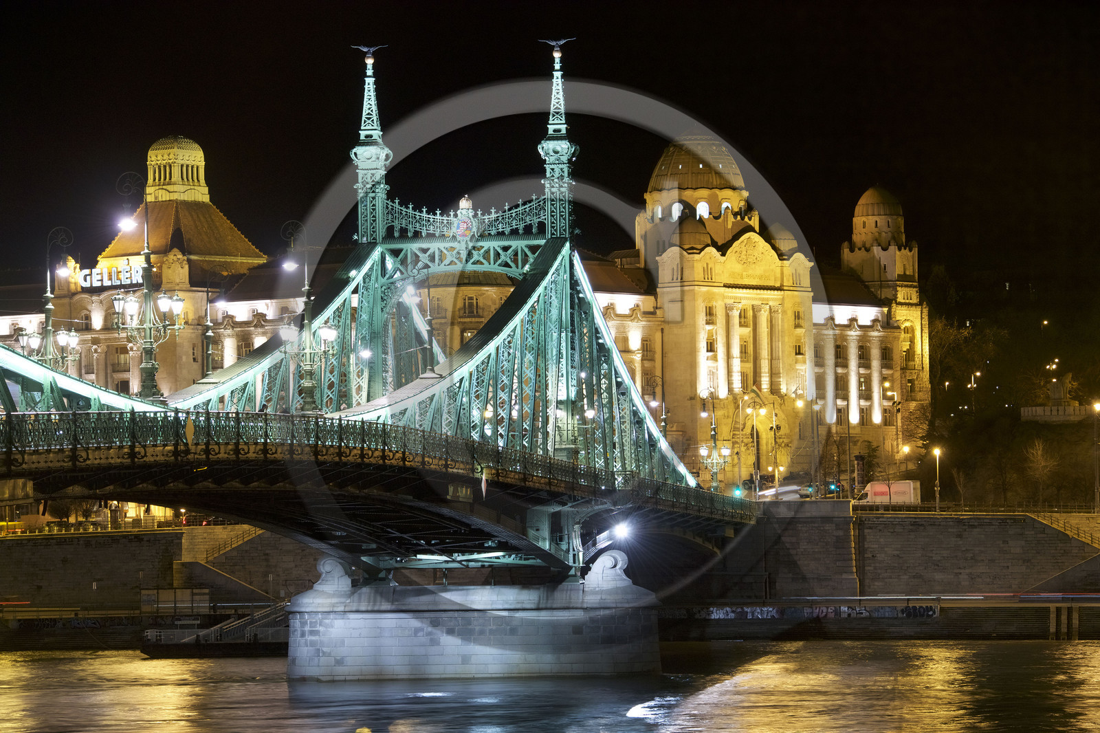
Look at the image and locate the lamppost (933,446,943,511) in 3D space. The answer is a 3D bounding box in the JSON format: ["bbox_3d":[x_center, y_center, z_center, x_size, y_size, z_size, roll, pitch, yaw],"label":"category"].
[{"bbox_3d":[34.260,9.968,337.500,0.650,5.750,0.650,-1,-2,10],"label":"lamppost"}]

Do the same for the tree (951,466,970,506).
[{"bbox_3d":[36.397,10.829,339.000,1.750,3.900,1.700,-1,-2,10],"label":"tree"}]

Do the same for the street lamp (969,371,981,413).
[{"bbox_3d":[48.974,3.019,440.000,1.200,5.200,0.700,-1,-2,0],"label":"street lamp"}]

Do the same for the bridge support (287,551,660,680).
[{"bbox_3d":[-4.991,16.518,255.036,24.600,8.192,8.000,-1,-2,10],"label":"bridge support"}]

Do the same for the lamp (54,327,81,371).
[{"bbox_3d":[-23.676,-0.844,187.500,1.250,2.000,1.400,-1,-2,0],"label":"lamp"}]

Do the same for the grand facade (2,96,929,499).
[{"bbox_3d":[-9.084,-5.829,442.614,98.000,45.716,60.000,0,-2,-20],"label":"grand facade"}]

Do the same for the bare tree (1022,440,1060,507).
[{"bbox_3d":[43.774,9.522,340.000,3.250,6.200,3.200,-1,-2,10],"label":"bare tree"}]

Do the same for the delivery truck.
[{"bbox_3d":[31.411,12.197,356.000,6.300,3.100,2.150,-2,-2,24],"label":"delivery truck"}]

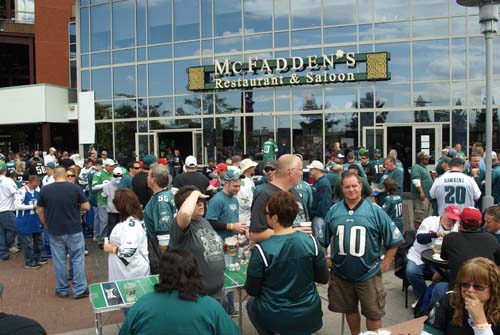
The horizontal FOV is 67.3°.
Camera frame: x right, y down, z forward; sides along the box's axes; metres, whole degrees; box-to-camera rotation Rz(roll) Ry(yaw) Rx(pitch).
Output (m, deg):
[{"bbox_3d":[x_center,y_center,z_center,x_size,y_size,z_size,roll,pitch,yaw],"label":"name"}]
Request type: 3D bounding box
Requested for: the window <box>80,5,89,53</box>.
[{"bbox_3d":[-8.437,-7.031,19.200,0.580,2.350,0.080,0,3,20],"label":"window"}]

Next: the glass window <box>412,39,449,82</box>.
[{"bbox_3d":[7.134,-4.237,14.800,1.380,1.670,0.080,0,3,11],"label":"glass window"}]

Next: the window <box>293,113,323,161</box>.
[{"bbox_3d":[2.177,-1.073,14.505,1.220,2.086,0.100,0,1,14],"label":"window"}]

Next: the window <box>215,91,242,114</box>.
[{"bbox_3d":[-0.871,-2.685,15.907,1.270,0.890,0.080,0,3,16],"label":"window"}]

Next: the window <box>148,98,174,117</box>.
[{"bbox_3d":[-3.981,-2.688,16.887,1.270,0.890,0.080,0,3,19],"label":"window"}]

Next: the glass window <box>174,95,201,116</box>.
[{"bbox_3d":[-2.649,-2.604,15.860,1.223,0.870,0.100,0,1,18],"label":"glass window"}]

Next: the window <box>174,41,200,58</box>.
[{"bbox_3d":[-2.666,-4.976,15.812,1.223,0.651,0.100,0,1,18],"label":"window"}]

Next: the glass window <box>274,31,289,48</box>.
[{"bbox_3d":[1.248,-4.980,14.661,0.524,0.651,0.100,0,1,15],"label":"glass window"}]

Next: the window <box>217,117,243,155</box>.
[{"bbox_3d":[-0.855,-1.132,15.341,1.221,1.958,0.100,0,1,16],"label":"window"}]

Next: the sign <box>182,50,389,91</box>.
[{"bbox_3d":[1.273,-3.833,15.046,8.242,1.094,0.300,0,3,15],"label":"sign"}]

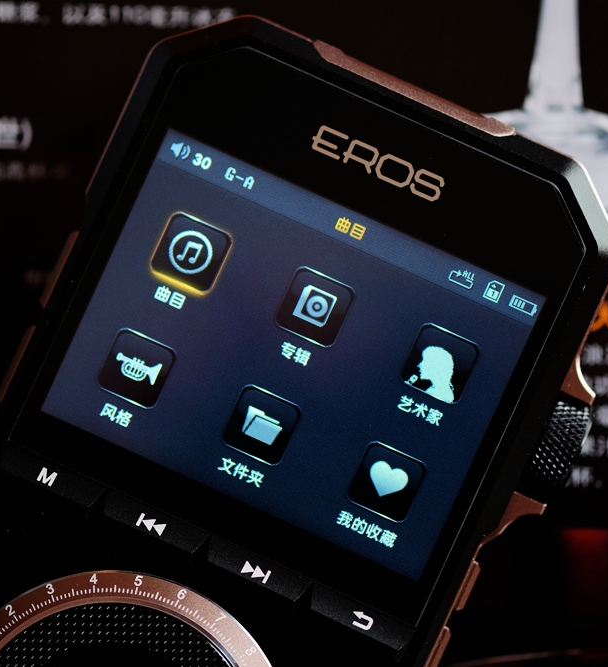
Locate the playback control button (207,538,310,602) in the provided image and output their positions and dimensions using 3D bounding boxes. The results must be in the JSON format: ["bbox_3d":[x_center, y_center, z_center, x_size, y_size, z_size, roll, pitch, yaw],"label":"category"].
[{"bbox_3d":[-0.005,0.023,0.244,0.011,0.002,0.002,24,86,2],"label":"playback control button"}]

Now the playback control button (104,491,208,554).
[{"bbox_3d":[-0.015,0.018,0.244,0.011,0.002,0.002,24,86,2],"label":"playback control button"}]

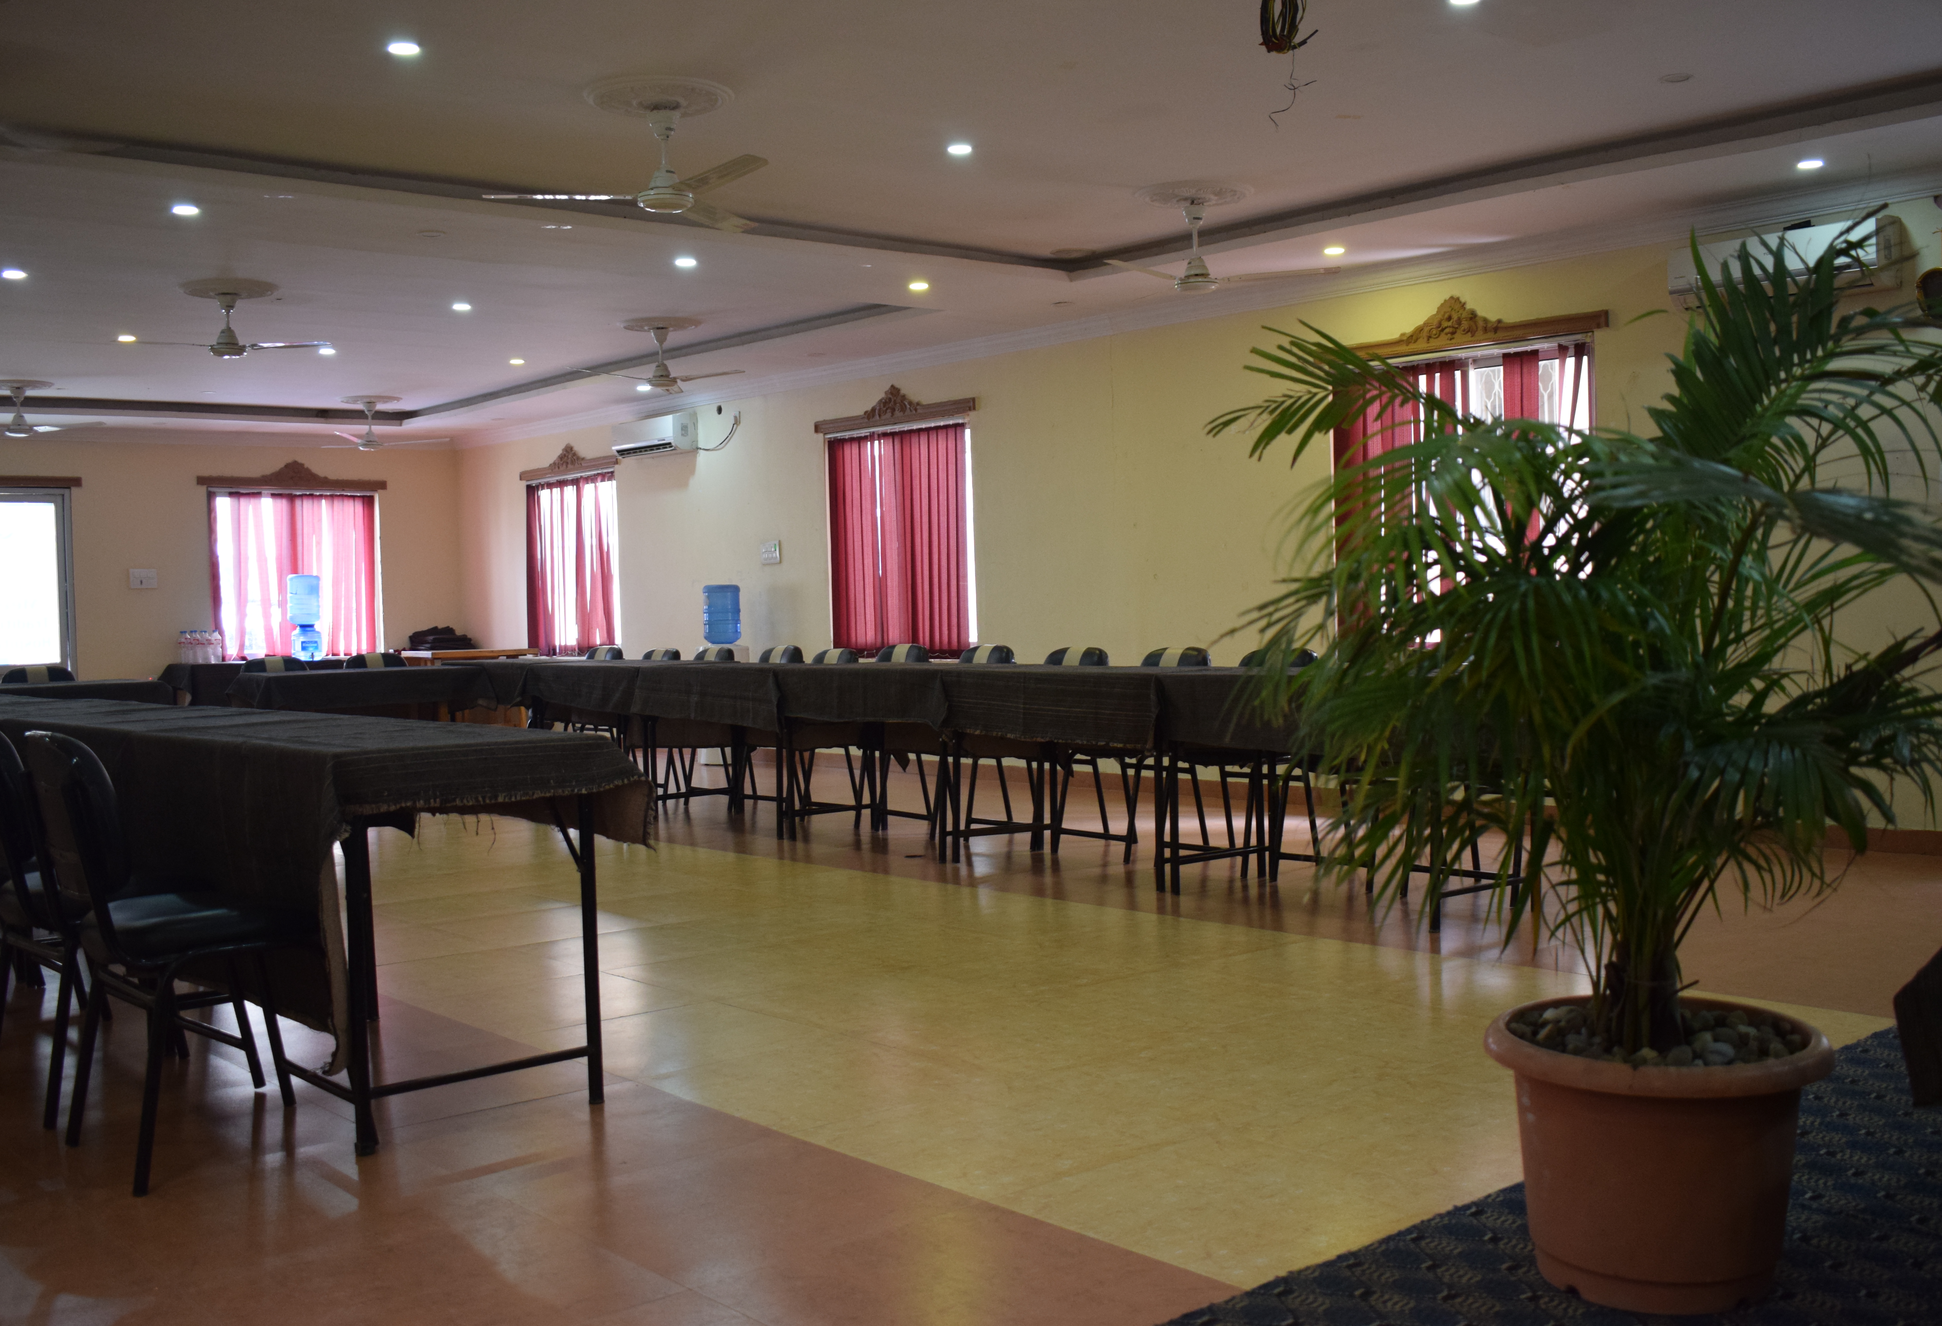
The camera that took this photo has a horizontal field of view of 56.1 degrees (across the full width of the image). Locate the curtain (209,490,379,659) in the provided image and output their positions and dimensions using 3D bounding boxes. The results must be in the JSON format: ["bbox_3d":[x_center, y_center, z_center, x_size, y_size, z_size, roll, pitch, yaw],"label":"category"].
[{"bbox_3d":[-5.631,-0.726,15.283,1.450,1.420,0.100,-3,2,-42],"label":"curtain"}]

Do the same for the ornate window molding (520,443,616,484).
[{"bbox_3d":[-3.302,-1.654,14.747,0.100,0.250,1.620,-3,2,-42],"label":"ornate window molding"}]

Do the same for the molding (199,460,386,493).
[{"bbox_3d":[-5.638,-1.571,15.199,1.617,0.243,0.075,-3,3,-41],"label":"molding"}]

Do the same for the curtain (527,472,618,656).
[{"bbox_3d":[-3.235,-0.785,14.756,0.090,1.416,1.400,-3,3,-41],"label":"curtain"}]

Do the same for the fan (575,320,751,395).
[{"bbox_3d":[-1.779,-1.765,10.504,1.100,0.390,1.100,-1,2,0],"label":"fan"}]

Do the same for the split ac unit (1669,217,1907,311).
[{"bbox_3d":[3.229,-1.585,7.261,0.210,0.280,0.920,-3,2,-42],"label":"split ac unit"}]

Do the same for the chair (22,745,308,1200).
[{"bbox_3d":[-1.491,0.532,3.535,0.540,0.860,0.460,-3,2,-42],"label":"chair"}]

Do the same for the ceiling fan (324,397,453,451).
[{"bbox_3d":[-4.474,-1.786,13.744,1.100,0.390,1.100,-1,2,0],"label":"ceiling fan"}]

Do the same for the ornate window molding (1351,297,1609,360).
[{"bbox_3d":[2.212,-1.567,8.395,0.075,0.243,1.584,-3,3,-41],"label":"ornate window molding"}]

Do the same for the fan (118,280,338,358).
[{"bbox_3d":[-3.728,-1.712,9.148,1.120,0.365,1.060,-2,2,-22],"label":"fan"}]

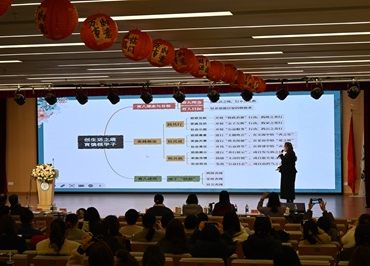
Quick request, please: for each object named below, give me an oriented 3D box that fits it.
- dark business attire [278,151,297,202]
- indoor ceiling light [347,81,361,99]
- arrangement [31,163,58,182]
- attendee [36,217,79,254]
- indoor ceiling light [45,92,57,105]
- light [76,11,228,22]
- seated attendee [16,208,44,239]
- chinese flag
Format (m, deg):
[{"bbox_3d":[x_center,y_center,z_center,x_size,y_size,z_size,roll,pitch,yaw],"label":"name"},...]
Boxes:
[{"bbox_3d":[2.835,1.182,22.939,0.520,1.370,0.460,-1,1,13],"label":"dark business attire"},{"bbox_3d":[4.225,-1.053,20.768,0.330,0.430,0.340,-1,1,13],"label":"indoor ceiling light"},{"bbox_3d":[-3.693,1.058,21.852,0.590,0.480,0.460,-1,1,13],"label":"arrangement"},{"bbox_3d":[-1.467,1.678,10.192,0.520,1.300,0.750,-1,0,11],"label":"attendee"},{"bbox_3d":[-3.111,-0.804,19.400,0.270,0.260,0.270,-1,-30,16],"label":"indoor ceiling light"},{"bbox_3d":[-0.425,-1.143,8.107,1.800,0.060,0.250,-1,1,13],"label":"light"},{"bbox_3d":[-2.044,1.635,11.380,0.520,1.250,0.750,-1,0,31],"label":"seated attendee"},{"bbox_3d":[4.972,0.653,24.728,0.280,2.350,0.220,-1,1,13],"label":"chinese flag"}]

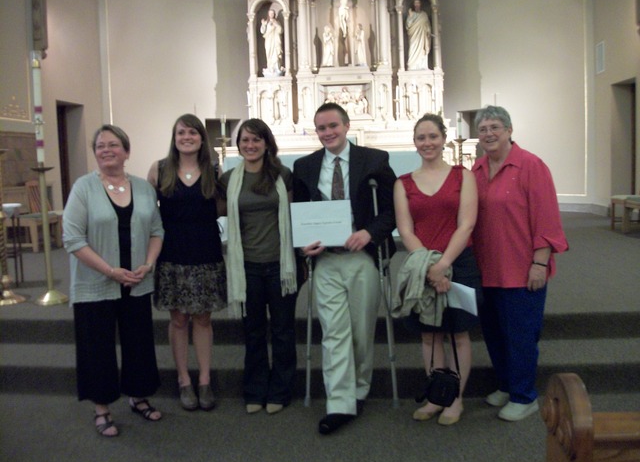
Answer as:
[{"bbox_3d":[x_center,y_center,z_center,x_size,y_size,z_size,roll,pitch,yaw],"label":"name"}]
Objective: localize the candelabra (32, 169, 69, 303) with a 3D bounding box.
[{"bbox_3d":[-2.307,0.030,4.997,0.290,1.144,0.290,-1,4,0],"label":"candelabra"}]

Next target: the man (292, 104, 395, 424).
[{"bbox_3d":[0.132,0.171,3.254,0.550,1.722,0.480,-1,4,8],"label":"man"}]

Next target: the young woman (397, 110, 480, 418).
[{"bbox_3d":[0.639,0.204,3.180,0.460,1.642,0.370,0,5,14],"label":"young woman"}]

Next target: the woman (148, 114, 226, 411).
[{"bbox_3d":[-0.793,0.172,3.536,0.470,1.727,0.320,-2,4,-12],"label":"woman"}]

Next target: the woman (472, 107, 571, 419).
[{"bbox_3d":[1.090,0.168,3.249,0.530,1.681,0.400,2,5,36],"label":"woman"}]

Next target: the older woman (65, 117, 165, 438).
[{"bbox_3d":[-1.143,0.244,3.299,0.520,1.637,0.380,-4,5,-25],"label":"older woman"}]

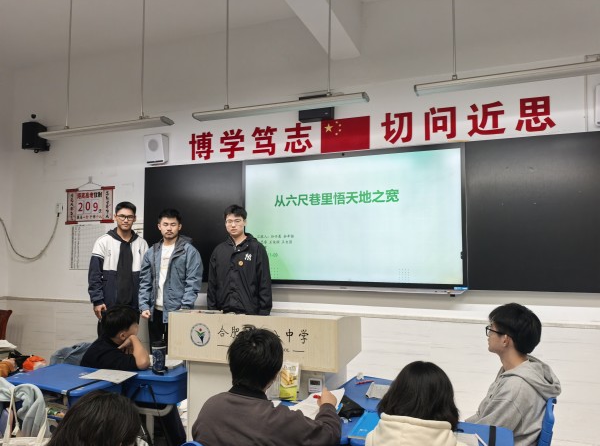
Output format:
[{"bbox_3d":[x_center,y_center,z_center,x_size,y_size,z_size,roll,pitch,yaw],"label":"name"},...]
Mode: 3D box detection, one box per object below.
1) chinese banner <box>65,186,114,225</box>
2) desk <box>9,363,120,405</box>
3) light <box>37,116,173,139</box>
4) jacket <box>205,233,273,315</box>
[{"bbox_3d":[-2.307,-0.187,5.149,0.700,0.400,0.020,-1,-4,21],"label":"chinese banner"},{"bbox_3d":[-1.349,1.280,2.706,0.610,0.760,0.400,-2,-4,30],"label":"desk"},{"bbox_3d":[-1.583,-0.749,3.749,1.240,0.055,0.140,-1,-4,21],"label":"light"},{"bbox_3d":[-0.454,0.441,3.585,0.490,0.747,0.280,0,-3,5],"label":"jacket"}]

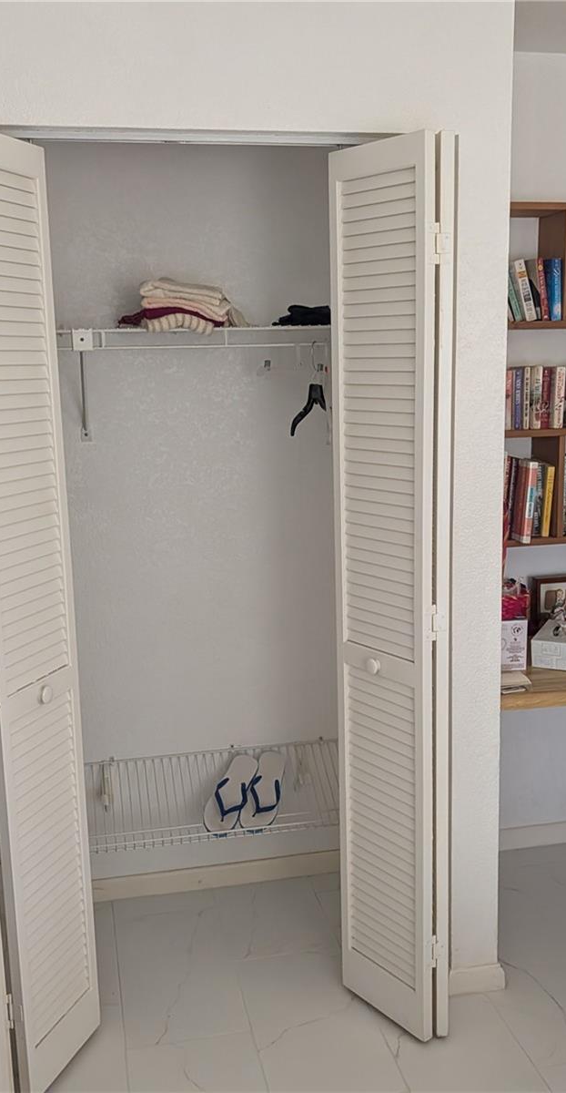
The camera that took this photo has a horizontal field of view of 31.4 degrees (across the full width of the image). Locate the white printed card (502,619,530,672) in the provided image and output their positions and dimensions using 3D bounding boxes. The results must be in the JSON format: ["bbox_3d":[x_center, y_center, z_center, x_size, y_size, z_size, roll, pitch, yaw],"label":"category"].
[{"bbox_3d":[0.614,0.261,2.773,0.100,0.137,0.080,-2,11,-1],"label":"white printed card"}]

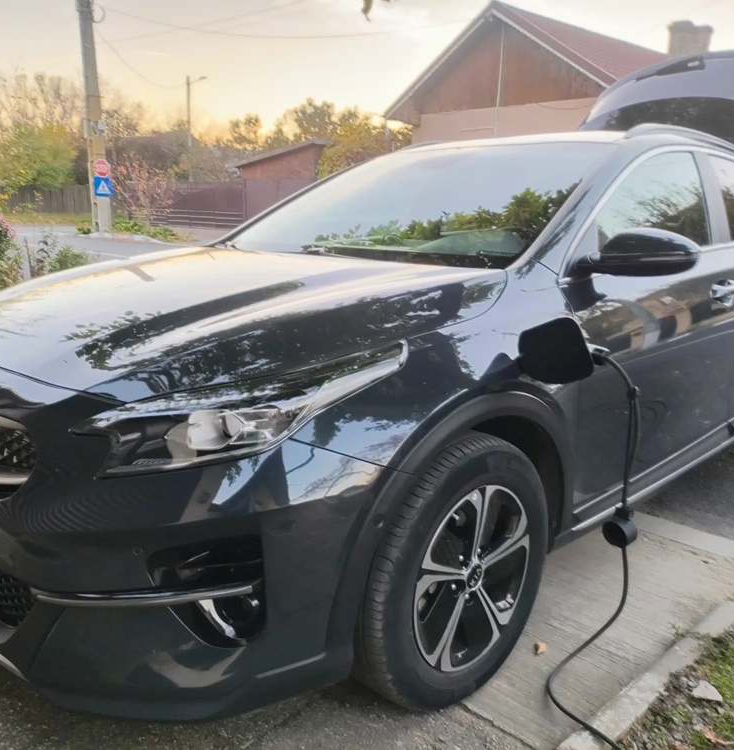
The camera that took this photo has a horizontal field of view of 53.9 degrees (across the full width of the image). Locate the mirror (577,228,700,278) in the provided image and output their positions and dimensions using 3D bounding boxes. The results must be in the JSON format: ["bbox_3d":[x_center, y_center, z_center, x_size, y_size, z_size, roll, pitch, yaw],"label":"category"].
[{"bbox_3d":[0.712,-0.318,1.883,0.190,0.140,0.240,-11,16,-43],"label":"mirror"}]

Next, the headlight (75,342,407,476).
[{"bbox_3d":[-0.232,0.072,1.405,0.380,0.250,0.550,8,14,33],"label":"headlight"}]

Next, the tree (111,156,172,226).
[{"bbox_3d":[-8.082,-6.570,26.000,2.200,2.600,2.100,0,13,0],"label":"tree"}]

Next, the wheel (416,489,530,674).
[{"bbox_3d":[0.203,0.460,1.728,0.437,0.437,0.170,-11,16,-44],"label":"wheel"}]

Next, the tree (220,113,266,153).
[{"bbox_3d":[-7.930,-13.408,46.000,3.100,6.300,3.000,0,13,0],"label":"tree"}]

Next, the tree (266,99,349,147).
[{"bbox_3d":[-3.518,-12.649,42.000,5.000,6.900,4.800,0,13,0],"label":"tree"}]

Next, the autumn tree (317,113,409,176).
[{"bbox_3d":[-0.099,-8.149,28.500,3.700,4.500,3.500,0,13,0],"label":"autumn tree"}]

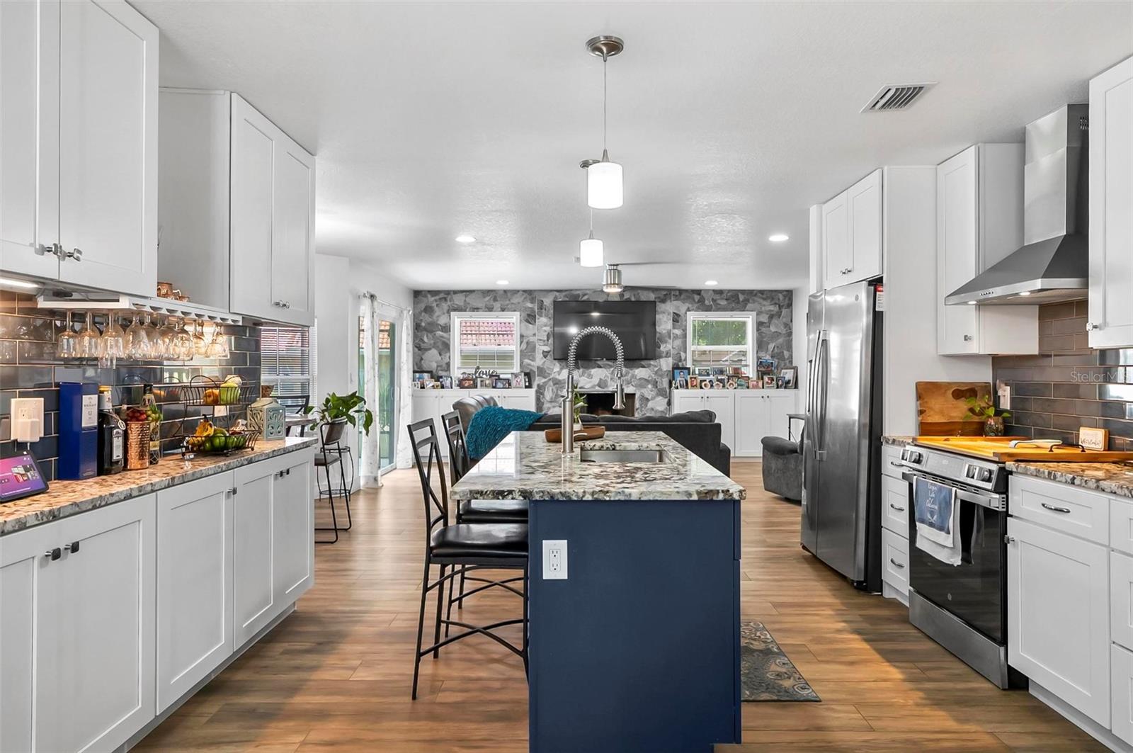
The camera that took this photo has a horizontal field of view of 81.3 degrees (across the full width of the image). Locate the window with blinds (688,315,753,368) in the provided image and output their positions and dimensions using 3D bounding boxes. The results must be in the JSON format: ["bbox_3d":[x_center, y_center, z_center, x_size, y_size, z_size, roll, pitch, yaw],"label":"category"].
[{"bbox_3d":[2.236,-0.478,9.500,0.985,0.880,0.100,0,1,1],"label":"window with blinds"}]

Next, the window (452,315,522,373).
[{"bbox_3d":[-1.167,-0.466,9.654,0.989,0.918,0.102,0,0,0],"label":"window"}]

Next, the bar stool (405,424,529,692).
[{"bbox_3d":[-0.376,0.725,2.791,0.513,1.077,0.430,0,0,1],"label":"bar stool"}]

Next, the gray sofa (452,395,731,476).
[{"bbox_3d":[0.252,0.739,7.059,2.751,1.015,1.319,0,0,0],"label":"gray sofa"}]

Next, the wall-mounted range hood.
[{"bbox_3d":[2.172,-0.774,3.017,0.497,0.827,0.721,0,0,0],"label":"wall-mounted range hood"}]

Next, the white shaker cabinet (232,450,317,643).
[{"bbox_3d":[-1.531,0.770,3.130,0.330,0.780,0.802,0,0,1],"label":"white shaker cabinet"}]

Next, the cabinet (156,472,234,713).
[{"bbox_3d":[-1.539,0.775,2.486,0.330,0.780,0.485,0,0,1],"label":"cabinet"}]

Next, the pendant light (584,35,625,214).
[{"bbox_3d":[0.134,-0.896,2.337,0.134,0.570,0.134,0,0,1],"label":"pendant light"}]

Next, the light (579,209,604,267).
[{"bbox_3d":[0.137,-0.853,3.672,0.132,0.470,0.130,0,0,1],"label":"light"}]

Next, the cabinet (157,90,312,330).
[{"bbox_3d":[-1.565,-0.740,3.200,0.330,0.929,0.827,0,0,0],"label":"cabinet"}]

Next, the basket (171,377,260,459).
[{"bbox_3d":[-1.568,0.164,2.975,0.244,0.365,0.315,0,0,0],"label":"basket"}]

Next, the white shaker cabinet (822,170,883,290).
[{"bbox_3d":[2.124,-0.894,4.172,0.640,0.603,0.810,0,0,1],"label":"white shaker cabinet"}]

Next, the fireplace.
[{"bbox_3d":[0.542,0.592,9.599,0.900,0.790,0.440,0,0,1],"label":"fireplace"}]

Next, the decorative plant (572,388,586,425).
[{"bbox_3d":[0.053,0.180,3.551,0.116,0.255,0.120,0,0,1],"label":"decorative plant"}]

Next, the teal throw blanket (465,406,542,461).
[{"bbox_3d":[-0.619,0.570,6.731,0.787,0.531,0.558,0,0,0],"label":"teal throw blanket"}]

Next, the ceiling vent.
[{"bbox_3d":[1.399,-1.179,2.796,0.205,0.020,0.285,0,0,1],"label":"ceiling vent"}]

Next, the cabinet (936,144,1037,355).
[{"bbox_3d":[2.266,-0.658,3.575,0.330,1.067,0.377,0,0,1],"label":"cabinet"}]

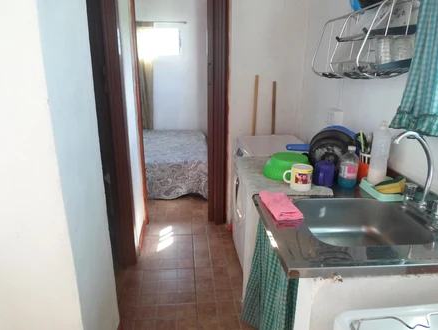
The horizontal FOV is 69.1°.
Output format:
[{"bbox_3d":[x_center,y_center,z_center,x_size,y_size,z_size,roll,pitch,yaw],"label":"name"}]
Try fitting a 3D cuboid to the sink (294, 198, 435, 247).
[{"bbox_3d":[0.455,0.243,1.042,0.375,0.160,0.320,-1,18,-5],"label":"sink"}]

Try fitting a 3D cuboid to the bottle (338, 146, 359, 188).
[{"bbox_3d":[0.520,0.007,1.264,0.085,0.159,0.085,-1,18,-5],"label":"bottle"}]

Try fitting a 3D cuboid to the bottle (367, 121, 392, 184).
[{"bbox_3d":[0.654,-0.051,1.275,0.073,0.252,0.073,-1,18,-5],"label":"bottle"}]

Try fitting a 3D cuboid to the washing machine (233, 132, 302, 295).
[{"bbox_3d":[0.379,0.269,2.305,0.484,0.841,0.625,-1,18,-5],"label":"washing machine"}]

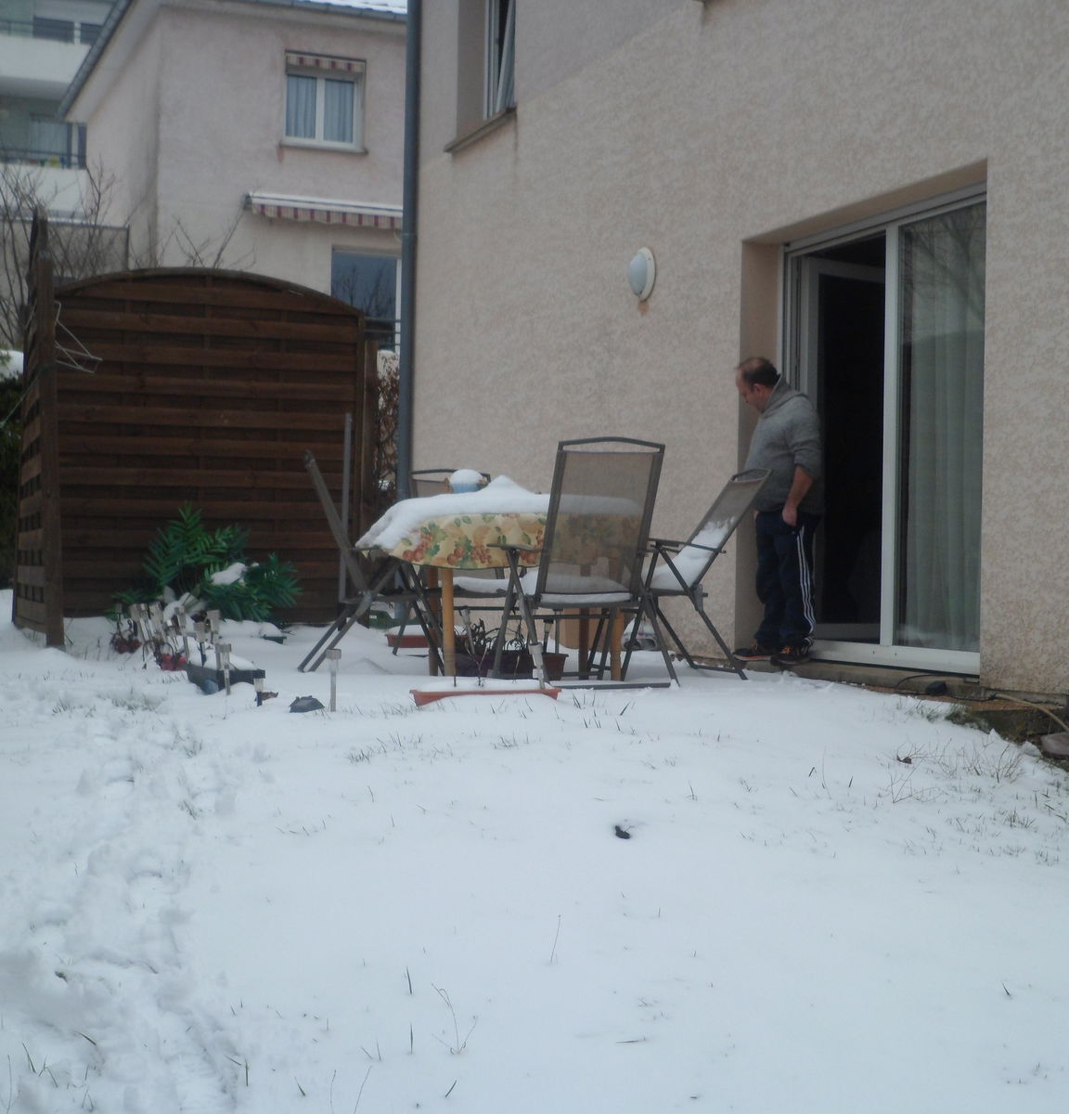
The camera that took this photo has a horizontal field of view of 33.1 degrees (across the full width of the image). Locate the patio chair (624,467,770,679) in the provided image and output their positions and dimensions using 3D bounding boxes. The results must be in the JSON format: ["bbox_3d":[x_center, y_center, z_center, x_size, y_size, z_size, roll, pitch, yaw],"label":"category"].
[{"bbox_3d":[0.635,0.089,8.420,0.740,0.960,0.580,1,0,-26],"label":"patio chair"}]

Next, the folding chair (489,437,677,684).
[{"bbox_3d":[0.200,0.025,8.160,0.600,1.090,0.670,1,0,-25],"label":"folding chair"}]

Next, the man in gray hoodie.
[{"bbox_3d":[1.275,-0.261,9.420,0.420,1.604,0.520,1,0,-35],"label":"man in gray hoodie"}]

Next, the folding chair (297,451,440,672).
[{"bbox_3d":[-0.800,0.018,8.660,0.680,1.070,0.580,1,0,-17],"label":"folding chair"}]

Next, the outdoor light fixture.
[{"bbox_3d":[0.630,-1.749,11.127,0.120,0.325,0.320,1,0,-22],"label":"outdoor light fixture"}]

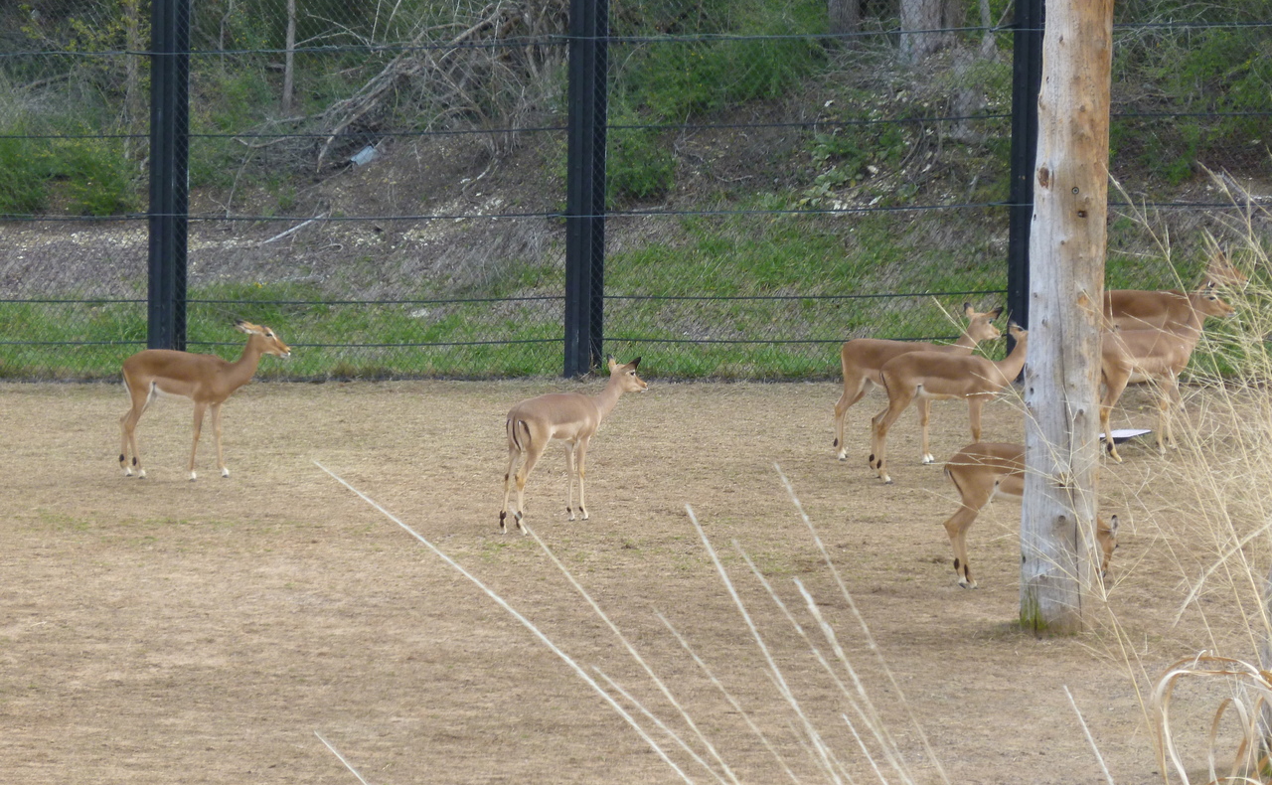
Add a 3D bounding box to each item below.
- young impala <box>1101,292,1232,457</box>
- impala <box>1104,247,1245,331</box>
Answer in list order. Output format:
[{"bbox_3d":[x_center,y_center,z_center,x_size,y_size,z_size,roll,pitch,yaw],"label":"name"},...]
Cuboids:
[{"bbox_3d":[3.284,-0.135,50.873,1.000,1.080,0.310,-2,6,-29],"label":"young impala"},{"bbox_3d":[3.461,-0.406,53.052,1.100,1.050,0.300,1,5,2],"label":"impala"}]

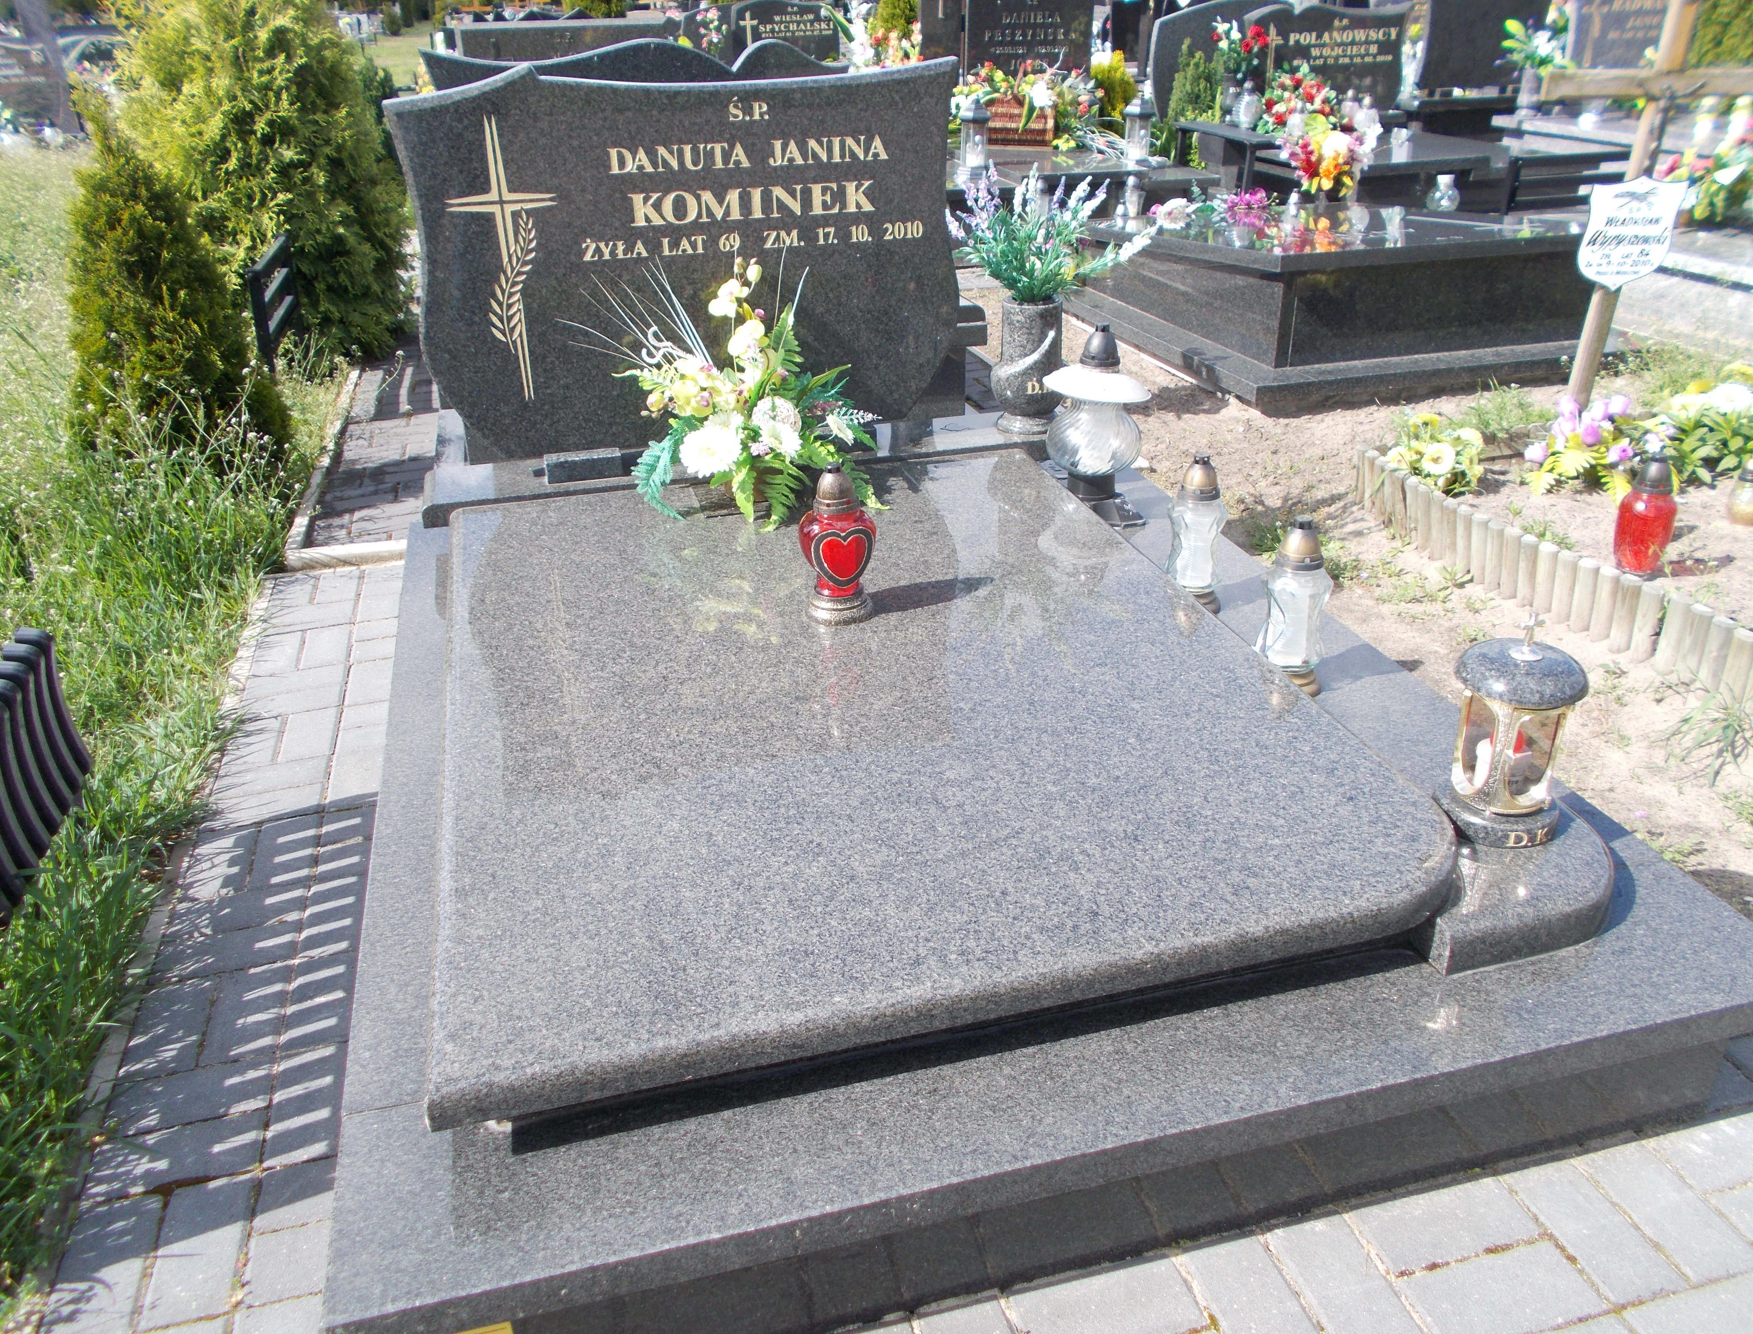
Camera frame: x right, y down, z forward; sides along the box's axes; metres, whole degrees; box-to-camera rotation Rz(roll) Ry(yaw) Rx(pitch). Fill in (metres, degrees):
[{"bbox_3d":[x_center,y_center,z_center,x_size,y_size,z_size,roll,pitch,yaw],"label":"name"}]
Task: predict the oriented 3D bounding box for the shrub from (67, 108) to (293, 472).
[{"bbox_3d":[-2.136,-1.134,3.916,0.620,1.000,0.600,-7,27,-13],"label":"shrub"}]

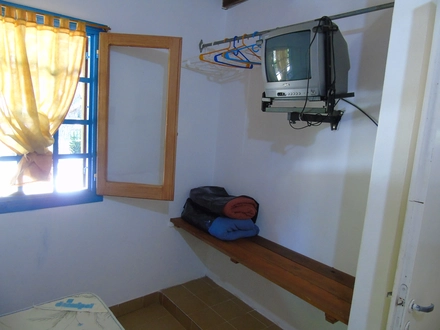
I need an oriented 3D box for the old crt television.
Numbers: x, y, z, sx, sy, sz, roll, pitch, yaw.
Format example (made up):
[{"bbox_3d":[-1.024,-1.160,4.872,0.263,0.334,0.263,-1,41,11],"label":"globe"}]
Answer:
[{"bbox_3d":[0.489,-0.541,1.683,0.345,0.330,0.367,-15,18,-34],"label":"old crt television"}]

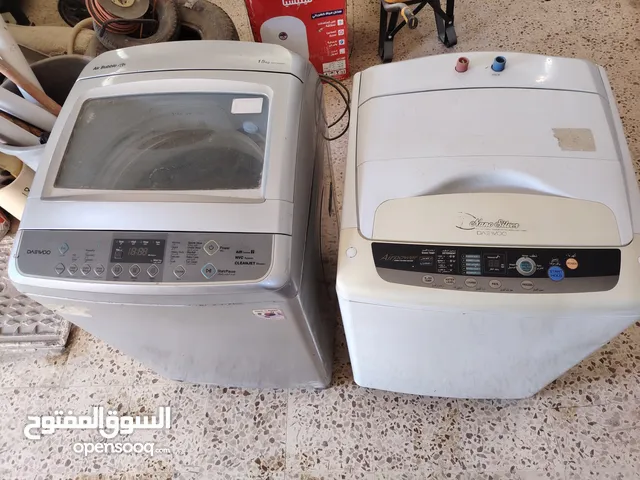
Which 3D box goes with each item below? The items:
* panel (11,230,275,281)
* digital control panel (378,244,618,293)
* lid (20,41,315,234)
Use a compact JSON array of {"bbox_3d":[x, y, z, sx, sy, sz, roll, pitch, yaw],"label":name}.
[{"bbox_3d":[-0.366,0.037,0.919,0.565,0.030,0.101,1,82,8],"label":"panel"},{"bbox_3d":[0.357,0.061,0.930,0.495,0.030,0.097,1,82,8],"label":"digital control panel"},{"bbox_3d":[-0.338,-0.245,1.067,0.610,0.080,0.550,1,62,8],"label":"lid"}]

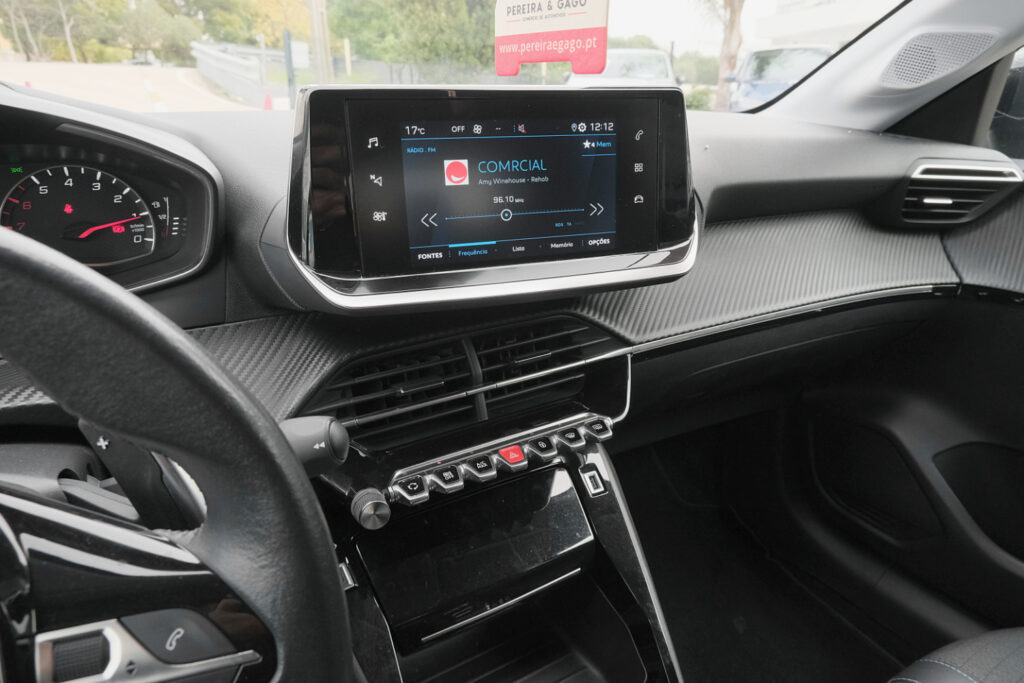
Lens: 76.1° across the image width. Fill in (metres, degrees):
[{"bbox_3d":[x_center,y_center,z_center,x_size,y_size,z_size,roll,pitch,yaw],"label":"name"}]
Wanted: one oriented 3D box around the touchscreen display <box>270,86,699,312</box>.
[{"bbox_3d":[-0.002,-0.102,0.455,0.286,0.137,0.055,-8,15,-20],"label":"touchscreen display"}]

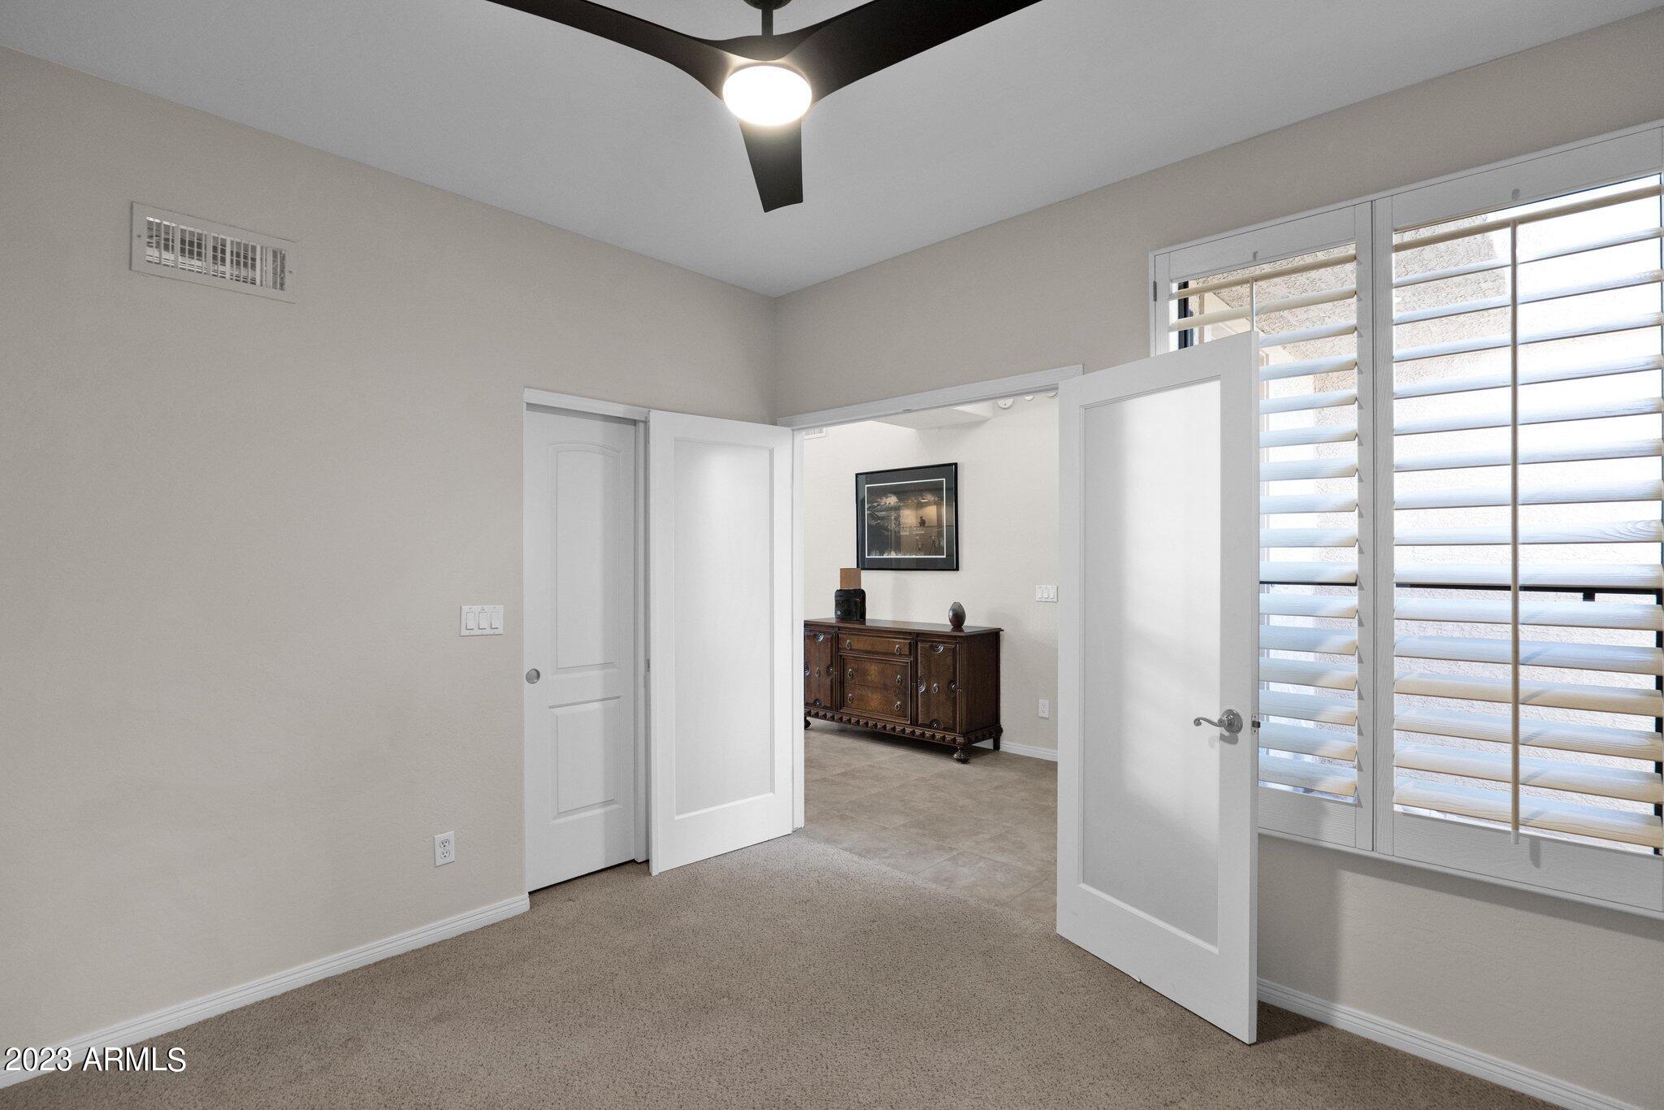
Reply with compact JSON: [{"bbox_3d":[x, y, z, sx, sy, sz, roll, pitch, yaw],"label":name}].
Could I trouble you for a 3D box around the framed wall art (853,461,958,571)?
[{"bbox_3d":[0.578,-0.282,5.920,0.993,0.828,0.030,0,0,41],"label":"framed wall art"}]

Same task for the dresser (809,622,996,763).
[{"bbox_3d":[0.466,0.980,5.702,1.650,0.875,0.475,0,0,41],"label":"dresser"}]

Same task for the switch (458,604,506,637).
[{"bbox_3d":[-1.326,0.252,2.814,0.012,0.114,0.160,0,0,45],"label":"switch"}]

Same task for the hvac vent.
[{"bbox_3d":[-1.869,-0.912,2.255,0.020,0.198,0.390,0,0,45],"label":"hvac vent"}]

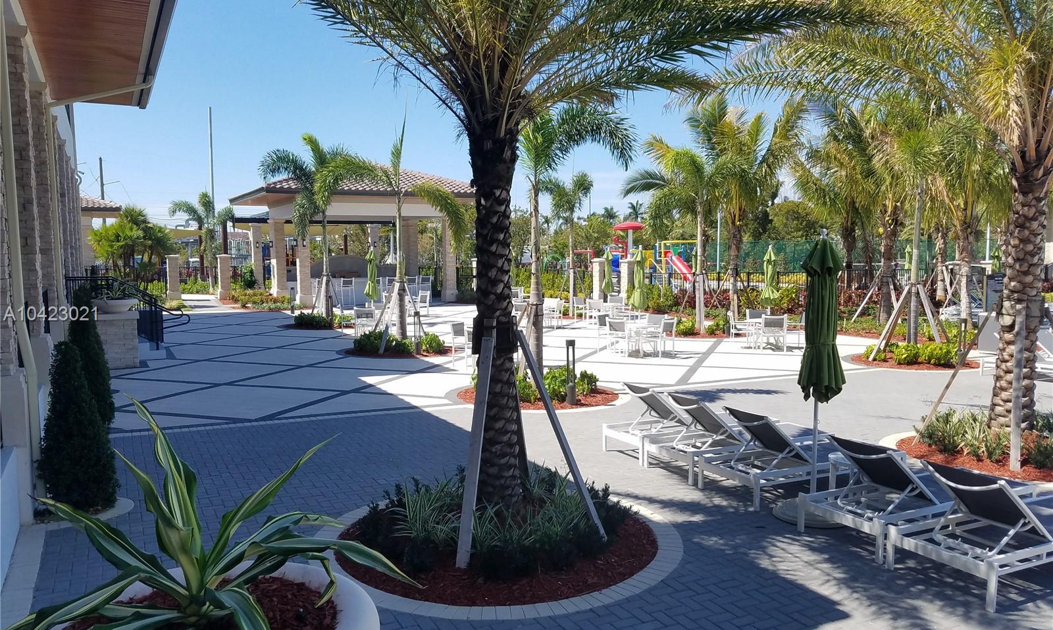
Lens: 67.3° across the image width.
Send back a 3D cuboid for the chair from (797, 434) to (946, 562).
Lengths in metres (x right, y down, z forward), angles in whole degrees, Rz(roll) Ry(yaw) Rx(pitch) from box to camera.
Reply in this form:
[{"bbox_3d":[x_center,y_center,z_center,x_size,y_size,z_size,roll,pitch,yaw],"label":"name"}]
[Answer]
[{"bbox_3d":[3.239,1.341,6.376,2.050,0.780,0.750,-2,5,-25],"label":"chair"}]

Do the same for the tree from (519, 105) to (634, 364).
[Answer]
[{"bbox_3d":[0.500,-1.071,13.355,2.700,4.873,2.600,0,4,0],"label":"tree"}]

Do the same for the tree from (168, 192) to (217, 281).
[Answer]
[{"bbox_3d":[-19.346,-4.304,45.807,2.800,5.587,2.700,0,4,0],"label":"tree"}]

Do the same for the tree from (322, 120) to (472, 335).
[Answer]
[{"bbox_3d":[-3.134,-1.958,19.207,3.500,5.485,3.000,0,4,0],"label":"tree"}]

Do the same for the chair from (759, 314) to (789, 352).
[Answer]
[{"bbox_3d":[5.979,0.430,19.139,0.600,0.870,0.620,1,5,10],"label":"chair"}]

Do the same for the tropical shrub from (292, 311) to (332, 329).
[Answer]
[{"bbox_3d":[-6.774,0.169,25.000,1.250,0.520,1.050,0,4,0],"label":"tropical shrub"}]

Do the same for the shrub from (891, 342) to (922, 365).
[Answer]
[{"bbox_3d":[8.111,0.786,16.860,0.600,0.480,0.580,0,4,0],"label":"shrub"}]

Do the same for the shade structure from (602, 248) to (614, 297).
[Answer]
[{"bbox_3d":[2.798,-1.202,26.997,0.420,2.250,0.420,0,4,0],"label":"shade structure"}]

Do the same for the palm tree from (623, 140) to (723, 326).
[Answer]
[{"bbox_3d":[4.326,-2.266,23.300,3.000,5.600,3.000,0,4,0],"label":"palm tree"}]

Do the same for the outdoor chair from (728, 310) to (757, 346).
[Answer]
[{"bbox_3d":[5.582,0.388,20.268,0.620,0.900,0.580,1,5,20],"label":"outdoor chair"}]

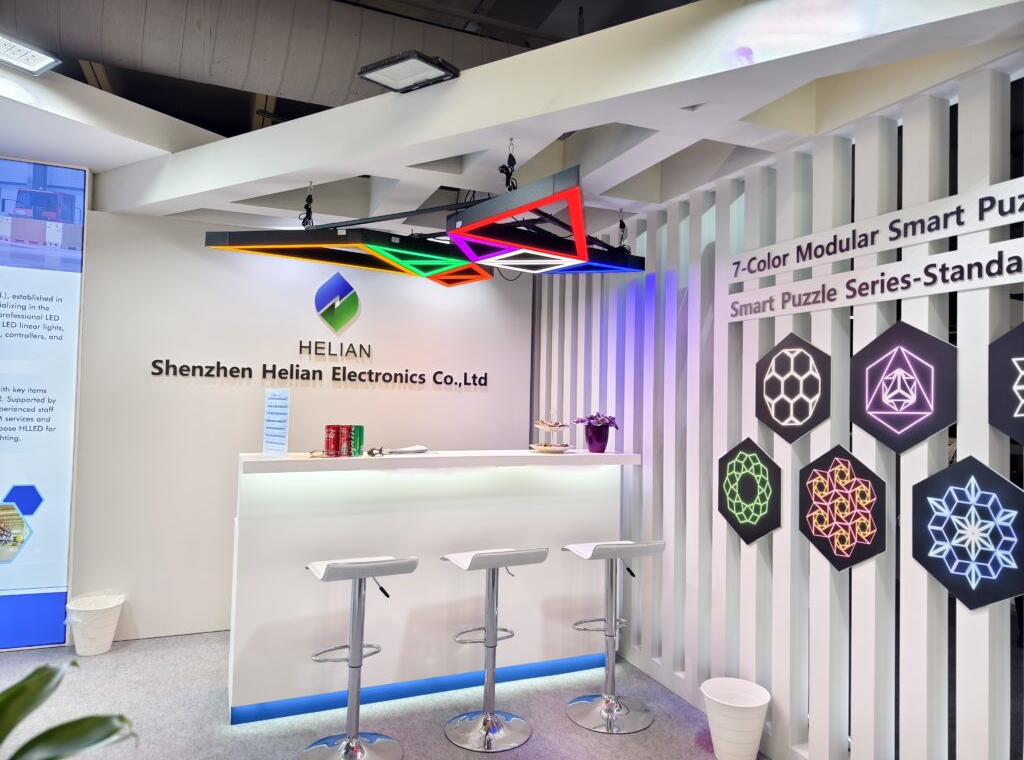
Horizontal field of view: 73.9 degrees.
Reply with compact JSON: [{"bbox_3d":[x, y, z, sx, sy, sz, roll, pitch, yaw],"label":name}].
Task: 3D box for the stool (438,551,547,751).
[{"bbox_3d":[-0.092,1.138,3.024,0.385,0.809,0.395,2,-2,-23],"label":"stool"}]

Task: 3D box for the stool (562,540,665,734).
[{"bbox_3d":[0.470,1.157,3.233,0.385,0.809,0.395,2,-2,-19],"label":"stool"}]

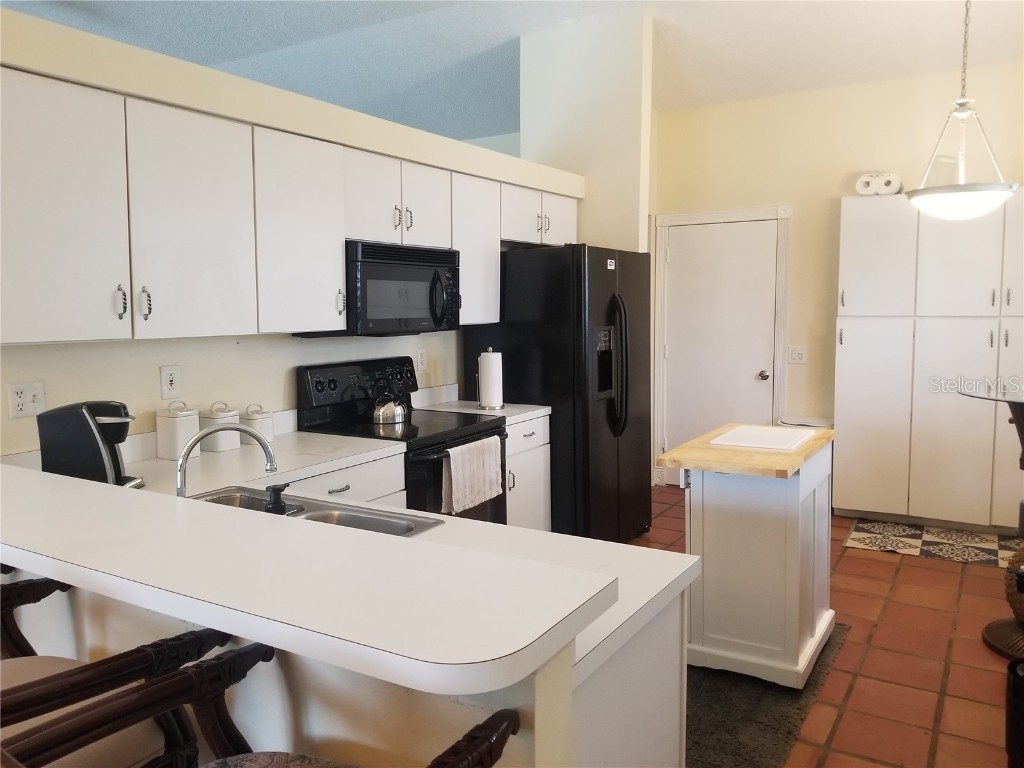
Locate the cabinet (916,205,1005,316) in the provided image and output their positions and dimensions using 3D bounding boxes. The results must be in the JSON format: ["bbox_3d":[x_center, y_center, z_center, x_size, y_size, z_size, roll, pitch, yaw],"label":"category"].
[{"bbox_3d":[2.805,-0.807,4.807,0.450,0.771,0.343,3,7,33],"label":"cabinet"}]

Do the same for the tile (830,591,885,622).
[{"bbox_3d":[1.621,1.072,3.713,0.274,0.015,0.305,3,7,32],"label":"tile"}]

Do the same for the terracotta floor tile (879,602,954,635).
[{"bbox_3d":[1.872,1.088,3.550,0.284,0.016,0.292,3,7,33],"label":"terracotta floor tile"}]

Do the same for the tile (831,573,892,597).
[{"bbox_3d":[1.783,1.044,3.965,0.274,0.015,0.273,3,7,32],"label":"tile"}]

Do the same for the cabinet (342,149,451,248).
[{"bbox_3d":[-0.662,-0.854,3.681,0.352,0.385,0.760,3,7,33],"label":"cabinet"}]

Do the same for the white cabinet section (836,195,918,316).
[{"bbox_3d":[2.452,-0.837,5.098,0.455,0.768,0.360,3,7,33],"label":"white cabinet section"}]

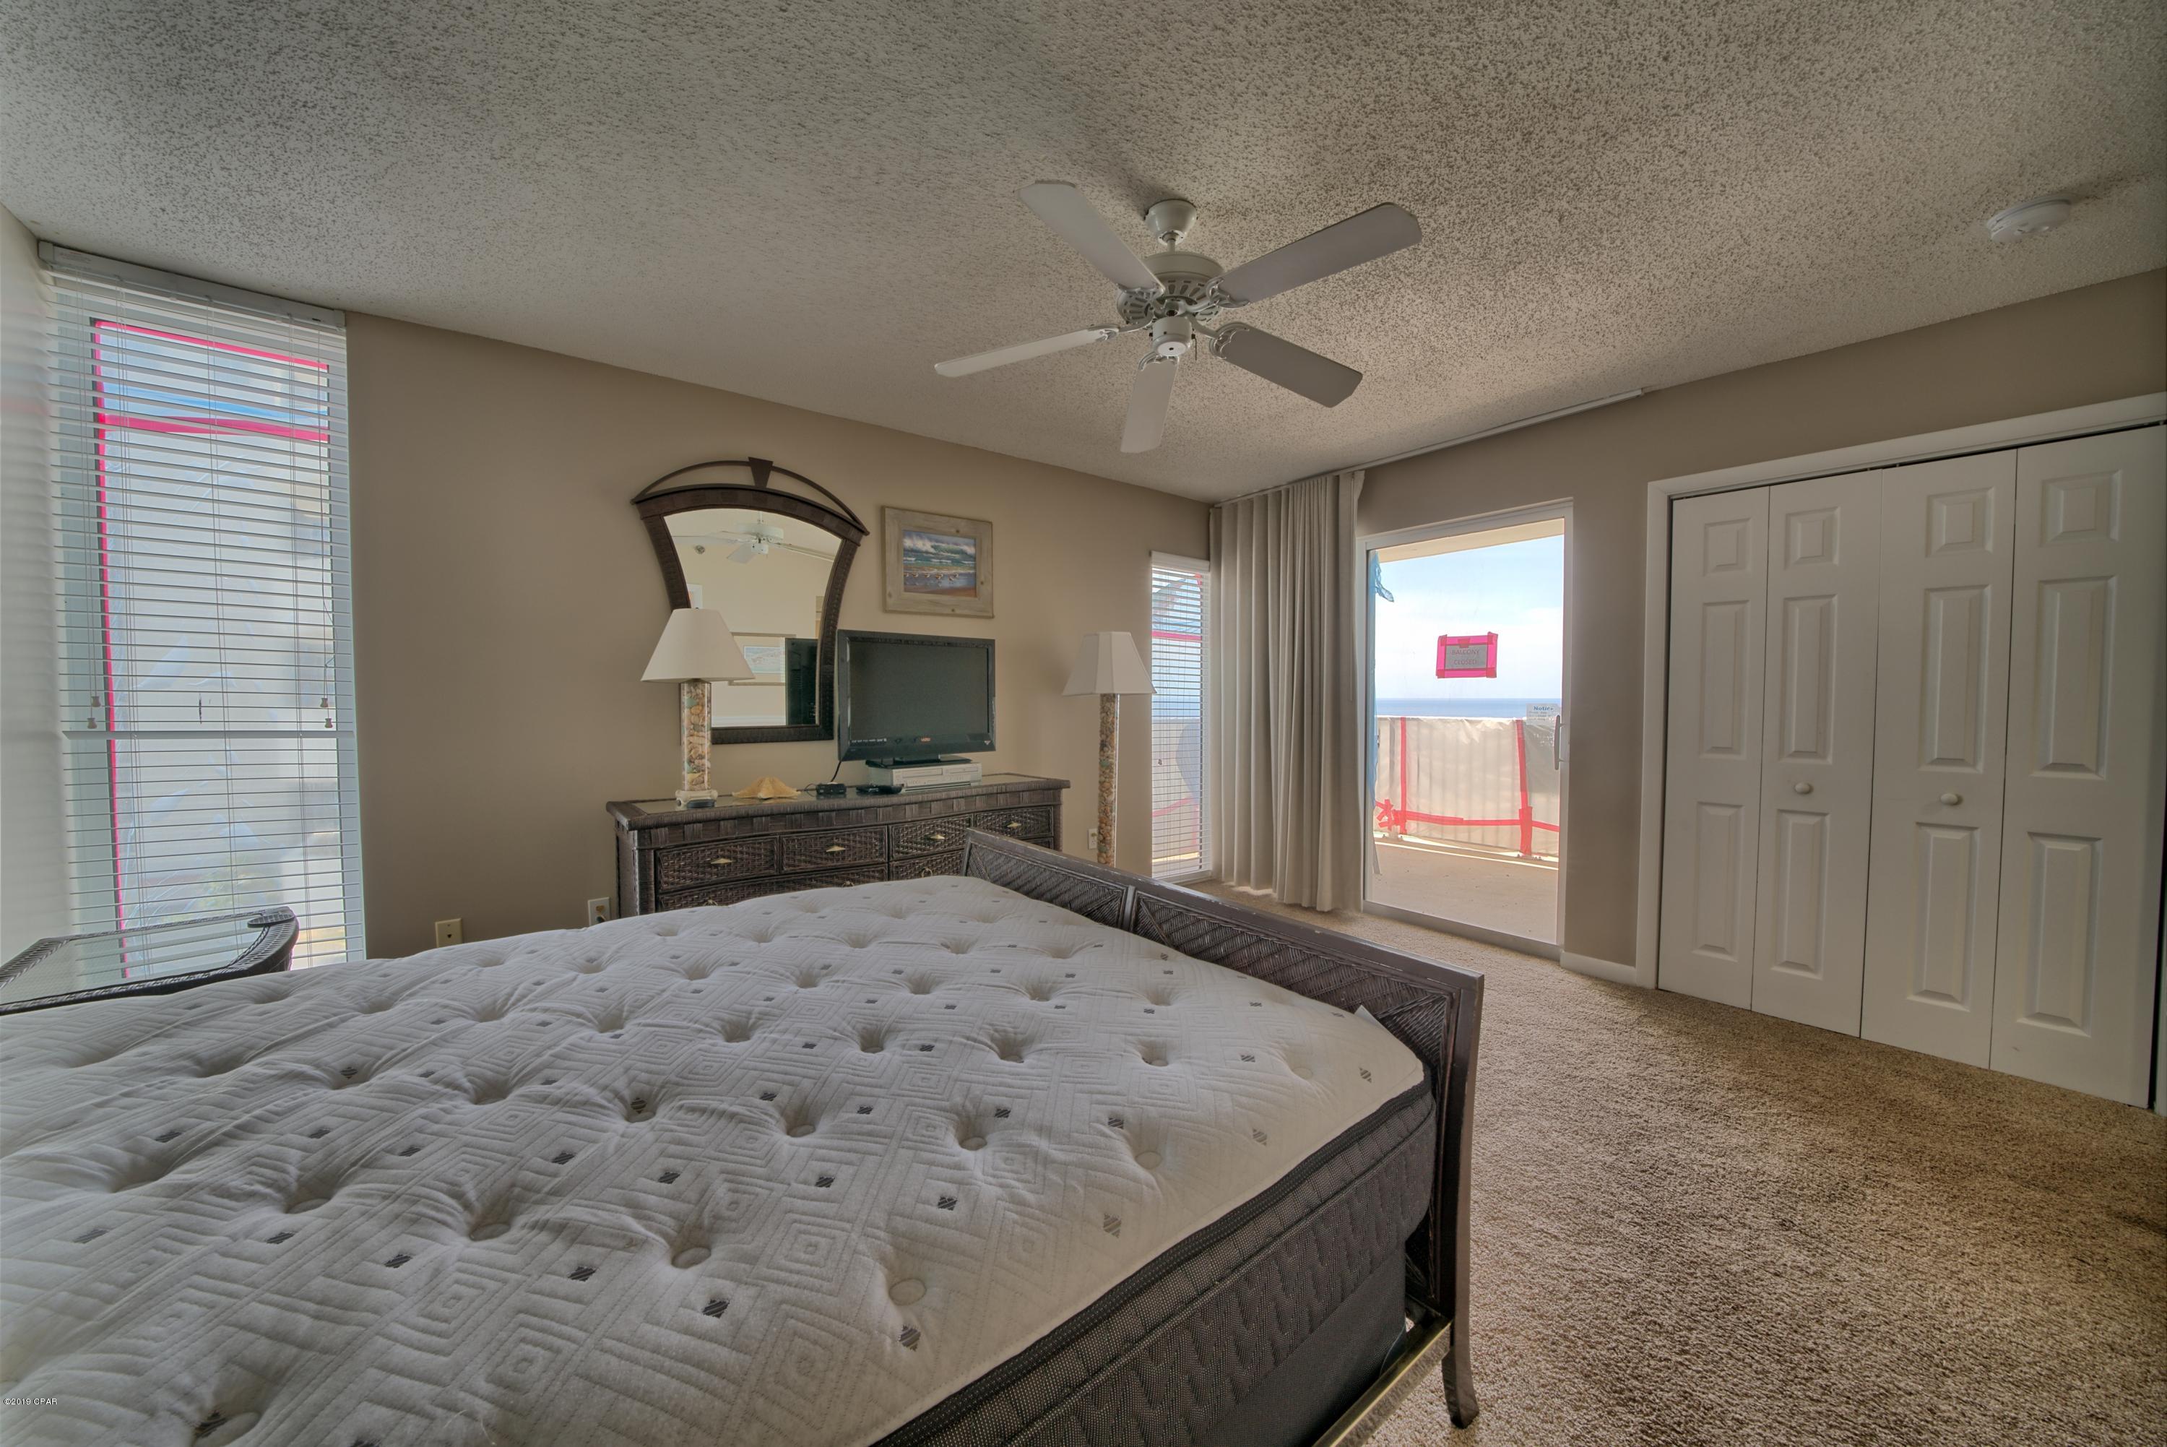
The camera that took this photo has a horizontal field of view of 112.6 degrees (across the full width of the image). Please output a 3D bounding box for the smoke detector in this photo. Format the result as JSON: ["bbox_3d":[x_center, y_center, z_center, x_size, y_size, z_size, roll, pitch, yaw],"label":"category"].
[{"bbox_3d":[2.421,-1.291,1.852,0.140,0.045,0.140,-1,2,-38],"label":"smoke detector"}]

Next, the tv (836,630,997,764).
[{"bbox_3d":[-0.702,-0.102,3.181,0.740,0.570,0.190,-2,3,-42],"label":"tv"}]

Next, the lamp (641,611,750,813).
[{"bbox_3d":[-1.403,-0.057,2.617,0.360,0.720,0.360,-1,2,-38],"label":"lamp"}]

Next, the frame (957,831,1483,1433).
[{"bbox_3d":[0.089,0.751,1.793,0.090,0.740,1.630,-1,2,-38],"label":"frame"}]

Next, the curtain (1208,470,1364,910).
[{"bbox_3d":[1.128,-0.173,4.235,0.160,2.370,1.040,-1,2,-38],"label":"curtain"}]

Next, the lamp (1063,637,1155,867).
[{"bbox_3d":[0.136,0.291,3.752,0.420,1.530,0.420,-1,2,-38],"label":"lamp"}]

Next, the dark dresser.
[{"bbox_3d":[-0.906,0.684,3.019,1.780,0.790,0.540,-1,2,-38],"label":"dark dresser"}]

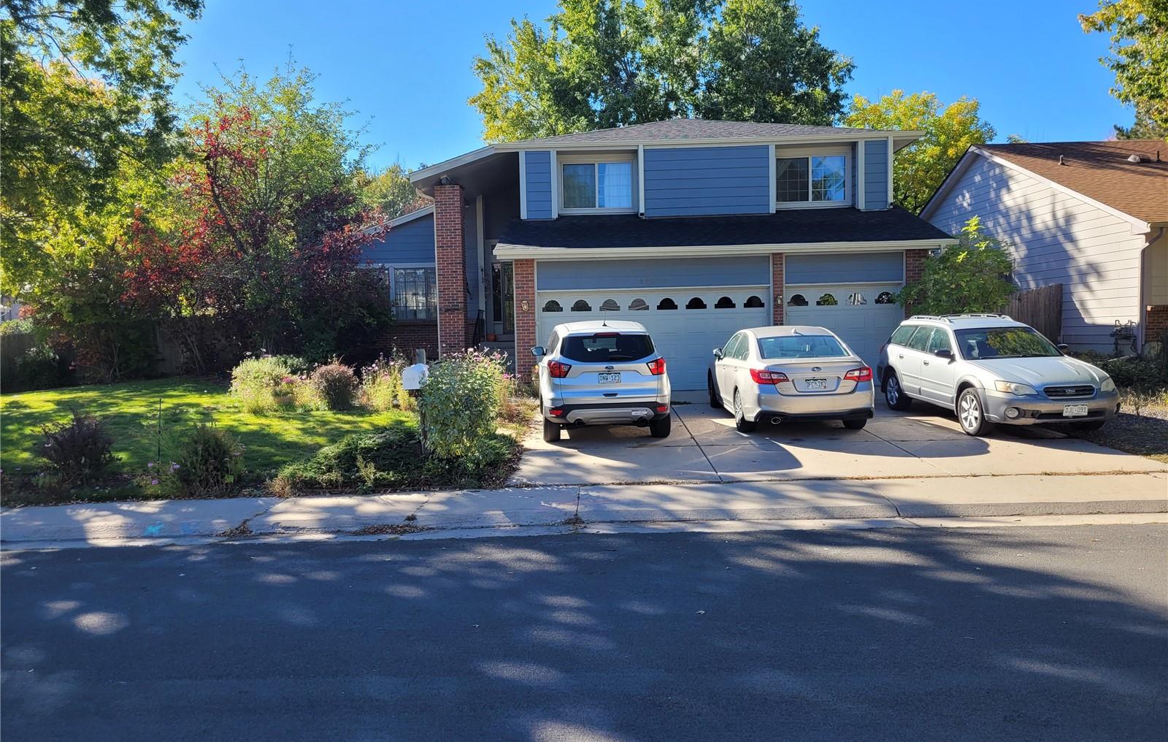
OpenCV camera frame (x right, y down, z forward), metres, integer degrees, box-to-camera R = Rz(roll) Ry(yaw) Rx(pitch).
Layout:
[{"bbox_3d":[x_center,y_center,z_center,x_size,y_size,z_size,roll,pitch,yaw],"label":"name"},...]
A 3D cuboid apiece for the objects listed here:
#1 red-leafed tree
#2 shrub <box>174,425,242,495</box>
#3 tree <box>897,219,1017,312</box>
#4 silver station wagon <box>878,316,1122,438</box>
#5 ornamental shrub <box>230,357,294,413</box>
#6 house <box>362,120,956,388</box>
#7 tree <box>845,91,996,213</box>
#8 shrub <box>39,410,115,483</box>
[{"bbox_3d":[-7.952,-3.597,20.863,6.300,7.600,5.900,-1,3,0],"label":"red-leafed tree"},{"bbox_3d":[-4.201,1.009,9.850,0.770,0.790,0.750,-1,3,0],"label":"shrub"},{"bbox_3d":[7.284,-1.351,17.183,2.300,3.300,2.200,-1,3,0],"label":"tree"},{"bbox_3d":[6.190,-0.020,13.700,1.800,1.600,4.800,-1,5,-3],"label":"silver station wagon"},{"bbox_3d":[-5.923,0.228,16.200,1.170,1.030,1.100,-1,4,0],"label":"ornamental shrub"},{"bbox_3d":[1.651,-3.193,23.811,14.400,6.900,12.600,-1,3,4],"label":"house"},{"bbox_3d":[11.564,-5.188,30.302,5.500,8.960,5.300,-1,4,0],"label":"tree"},{"bbox_3d":[-5.998,0.892,10.400,0.860,0.840,0.840,-1,4,0],"label":"shrub"}]

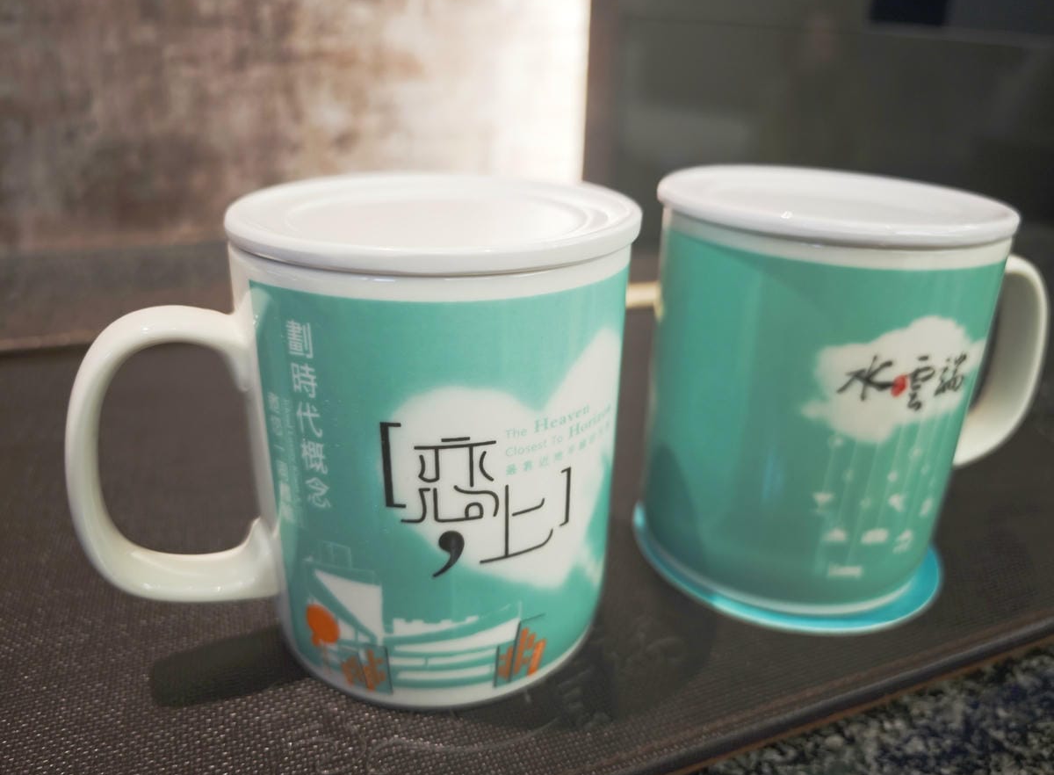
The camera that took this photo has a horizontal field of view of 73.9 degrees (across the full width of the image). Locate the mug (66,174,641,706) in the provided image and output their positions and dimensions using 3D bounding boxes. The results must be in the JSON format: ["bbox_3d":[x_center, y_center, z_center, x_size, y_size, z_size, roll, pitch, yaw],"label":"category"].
[{"bbox_3d":[-0.035,0.008,0.160,0.117,0.100,0.085,-7,25,-19],"label":"mug"}]

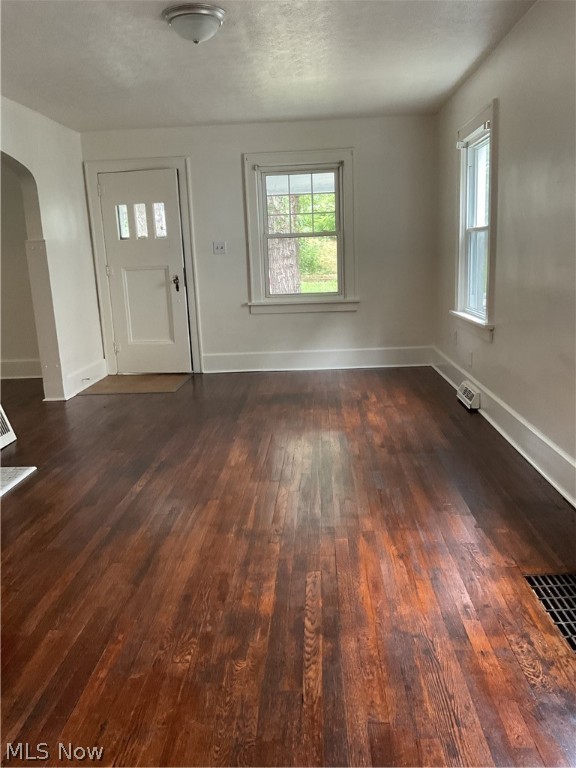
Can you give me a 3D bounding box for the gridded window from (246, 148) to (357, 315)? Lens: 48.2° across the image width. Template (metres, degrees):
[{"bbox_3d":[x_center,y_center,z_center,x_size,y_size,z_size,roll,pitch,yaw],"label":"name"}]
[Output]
[{"bbox_3d":[0.129,-1.486,6.371,1.085,1.562,0.120,-2,12,3],"label":"gridded window"}]

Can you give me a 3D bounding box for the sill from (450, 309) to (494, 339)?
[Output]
[{"bbox_3d":[1.380,-0.448,4.854,0.100,0.120,1.105,-2,12,3],"label":"sill"}]

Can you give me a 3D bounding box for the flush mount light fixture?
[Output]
[{"bbox_3d":[-0.479,-1.833,3.322,0.325,0.150,0.325,-2,12,3],"label":"flush mount light fixture"}]

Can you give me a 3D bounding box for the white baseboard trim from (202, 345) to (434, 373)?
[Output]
[{"bbox_3d":[0.297,-0.240,6.621,2.370,0.205,0.025,-2,12,3],"label":"white baseboard trim"}]

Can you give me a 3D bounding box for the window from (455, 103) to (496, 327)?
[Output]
[{"bbox_3d":[1.395,-1.203,4.709,0.110,1.435,1.080,-2,12,3],"label":"window"}]

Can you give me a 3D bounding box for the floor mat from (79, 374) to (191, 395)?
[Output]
[{"bbox_3d":[-1.464,-0.001,6.295,0.922,0.010,0.870,-2,12,3],"label":"floor mat"}]

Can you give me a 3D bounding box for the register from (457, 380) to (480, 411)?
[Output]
[{"bbox_3d":[1.367,0.086,4.872,0.070,0.132,0.410,-2,12,3],"label":"register"}]

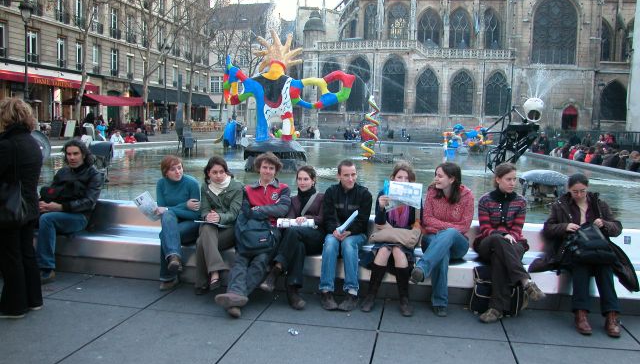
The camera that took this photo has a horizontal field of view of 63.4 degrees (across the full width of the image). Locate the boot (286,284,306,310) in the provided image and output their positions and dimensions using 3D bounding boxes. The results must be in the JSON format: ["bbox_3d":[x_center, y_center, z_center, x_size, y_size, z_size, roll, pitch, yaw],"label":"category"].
[{"bbox_3d":[-0.189,0.949,4.484,0.110,0.230,0.270,0,6,-10],"label":"boot"}]

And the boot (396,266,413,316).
[{"bbox_3d":[0.708,0.894,4.369,0.130,0.385,0.280,1,6,2],"label":"boot"}]

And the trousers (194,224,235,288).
[{"bbox_3d":[-1.010,0.658,4.980,0.390,0.600,0.570,1,6,0],"label":"trousers"}]

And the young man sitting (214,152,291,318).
[{"bbox_3d":[-0.551,0.402,4.566,0.520,1.280,1.020,2,6,14],"label":"young man sitting"}]

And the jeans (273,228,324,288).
[{"bbox_3d":[-0.162,0.633,4.614,0.380,0.500,0.660,3,7,20],"label":"jeans"}]

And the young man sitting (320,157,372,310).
[{"bbox_3d":[0.230,0.415,4.660,0.490,1.230,0.730,1,6,6],"label":"young man sitting"}]

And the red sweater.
[{"bbox_3d":[1.084,0.249,4.371,0.460,0.450,0.380,2,6,14],"label":"red sweater"}]

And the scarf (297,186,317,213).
[{"bbox_3d":[-0.111,0.152,4.656,0.190,0.240,0.170,2,6,14],"label":"scarf"}]

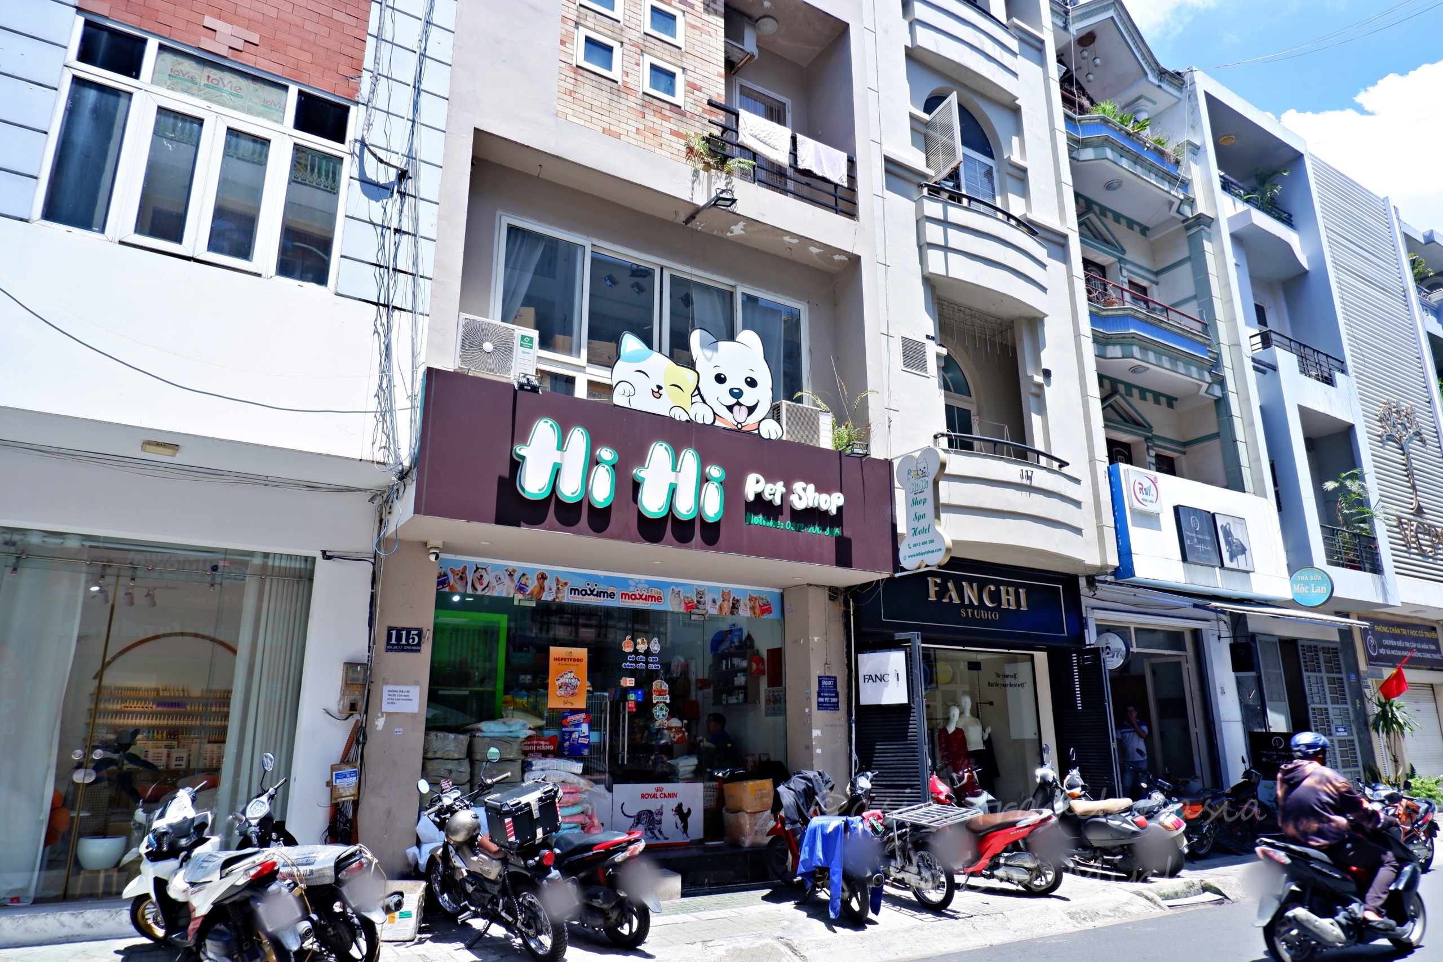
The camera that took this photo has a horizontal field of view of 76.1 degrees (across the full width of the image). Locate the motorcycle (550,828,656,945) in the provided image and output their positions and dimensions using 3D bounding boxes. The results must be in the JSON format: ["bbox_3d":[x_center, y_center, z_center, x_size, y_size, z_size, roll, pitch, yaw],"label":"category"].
[{"bbox_3d":[-1.153,2.830,6.970,1.870,1.080,0.690,-14,-21,40],"label":"motorcycle"}]

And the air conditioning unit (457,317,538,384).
[{"bbox_3d":[-2.082,-1.149,8.382,0.740,0.540,0.280,10,-18,-32],"label":"air conditioning unit"}]

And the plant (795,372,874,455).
[{"bbox_3d":[1.278,-0.739,10.246,0.880,0.820,0.550,10,-18,-32],"label":"plant"}]

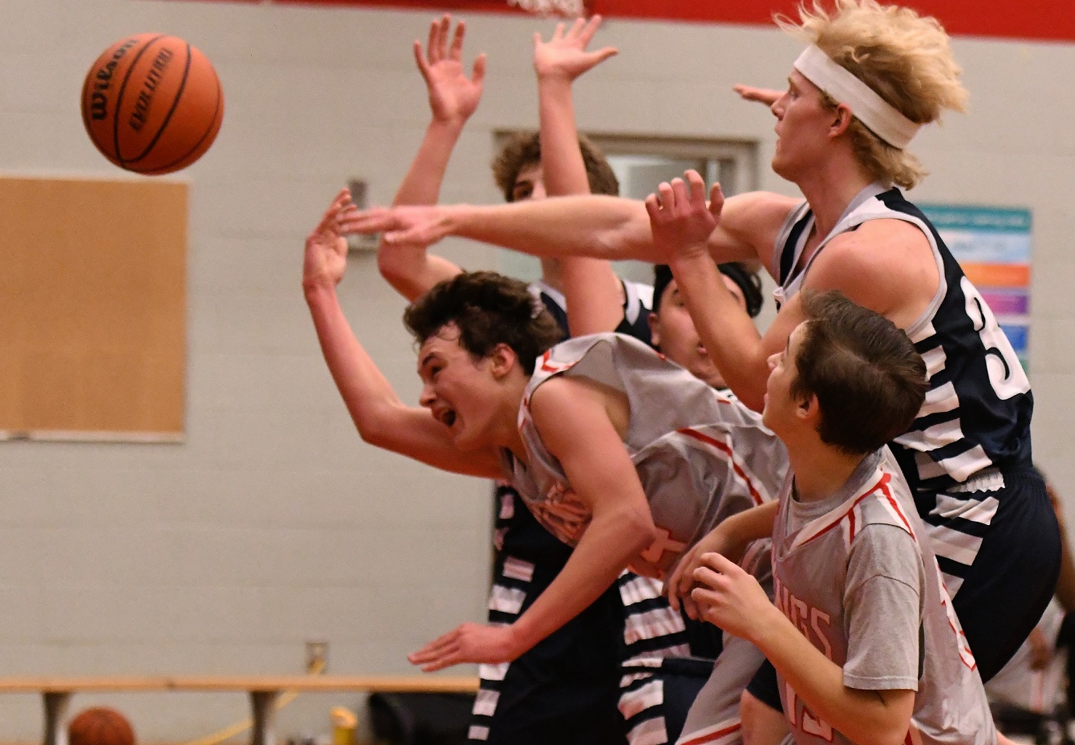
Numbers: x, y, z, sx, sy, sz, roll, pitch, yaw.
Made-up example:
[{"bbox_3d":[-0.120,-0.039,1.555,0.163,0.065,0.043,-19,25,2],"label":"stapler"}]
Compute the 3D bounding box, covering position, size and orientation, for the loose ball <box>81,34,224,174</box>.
[{"bbox_3d":[-0.649,-0.453,5.500,0.240,0.240,0.240,1,0,0],"label":"loose ball"}]

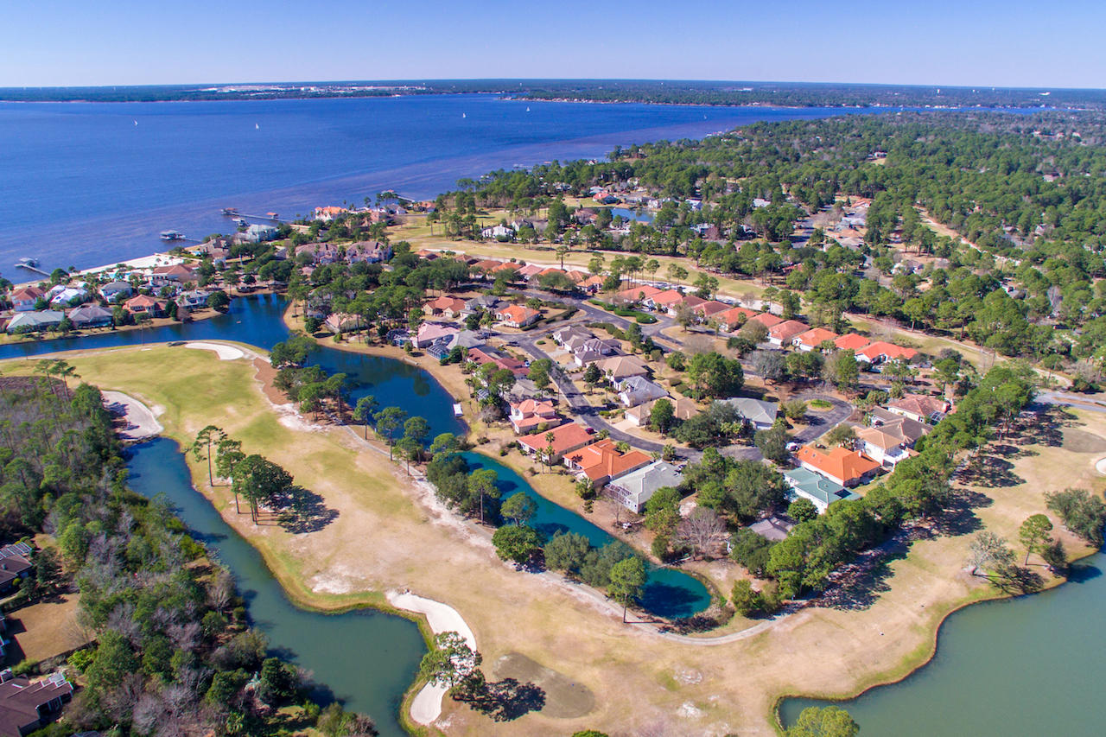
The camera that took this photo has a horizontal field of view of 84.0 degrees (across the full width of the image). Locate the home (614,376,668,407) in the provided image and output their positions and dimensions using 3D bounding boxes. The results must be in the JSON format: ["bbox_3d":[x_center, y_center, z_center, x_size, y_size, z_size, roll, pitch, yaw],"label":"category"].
[{"bbox_3d":[32.150,7.260,225.890,15.400,7.000,13.700,-8,27,-16],"label":"home"}]

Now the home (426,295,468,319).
[{"bbox_3d":[-52.020,-32.340,308.740,15.280,6.500,19.650,10,27,19],"label":"home"}]

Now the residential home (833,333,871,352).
[{"bbox_3d":[126.460,-10.300,263.760,19.800,5.800,10.800,-20,32,-35],"label":"residential home"}]

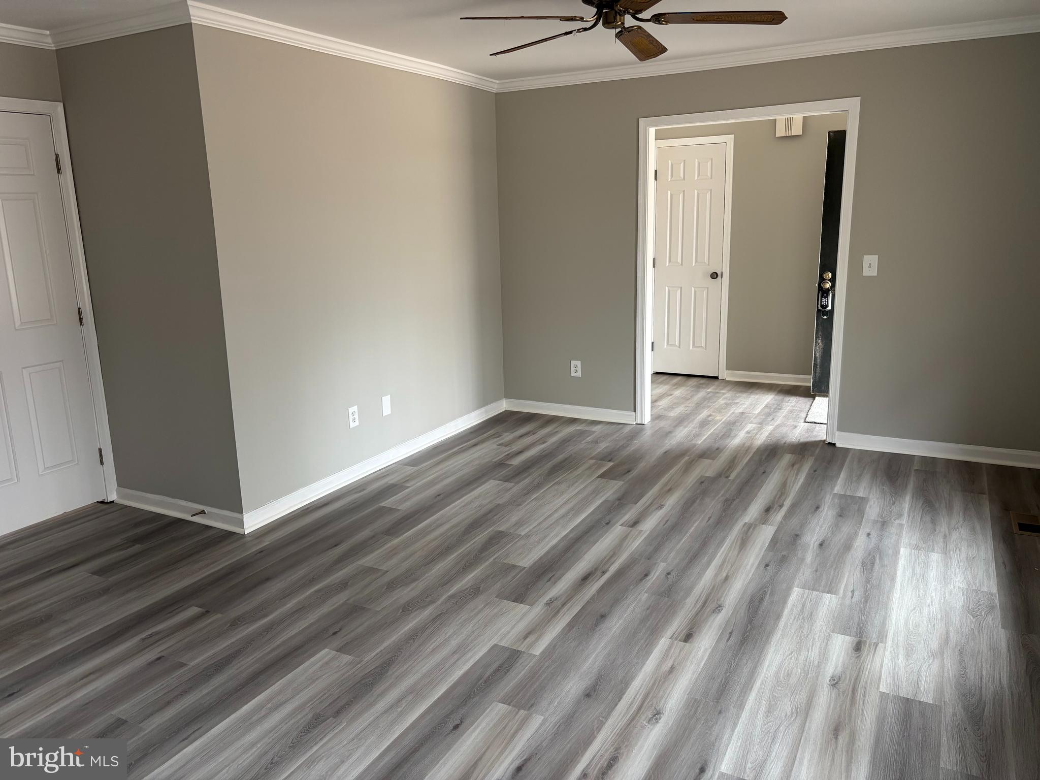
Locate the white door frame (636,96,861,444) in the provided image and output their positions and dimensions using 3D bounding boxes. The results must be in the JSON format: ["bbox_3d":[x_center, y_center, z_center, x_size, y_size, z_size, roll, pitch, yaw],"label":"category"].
[{"bbox_3d":[1.442,-0.732,5.149,1.349,2.112,0.140,5,15,28],"label":"white door frame"}]

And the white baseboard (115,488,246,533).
[{"bbox_3d":[-1.803,0.626,4.103,1.013,0.091,0.020,5,15,28],"label":"white baseboard"}]

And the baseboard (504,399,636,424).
[{"bbox_3d":[0.356,0.159,5.907,1.077,0.091,0.020,5,15,28],"label":"baseboard"}]

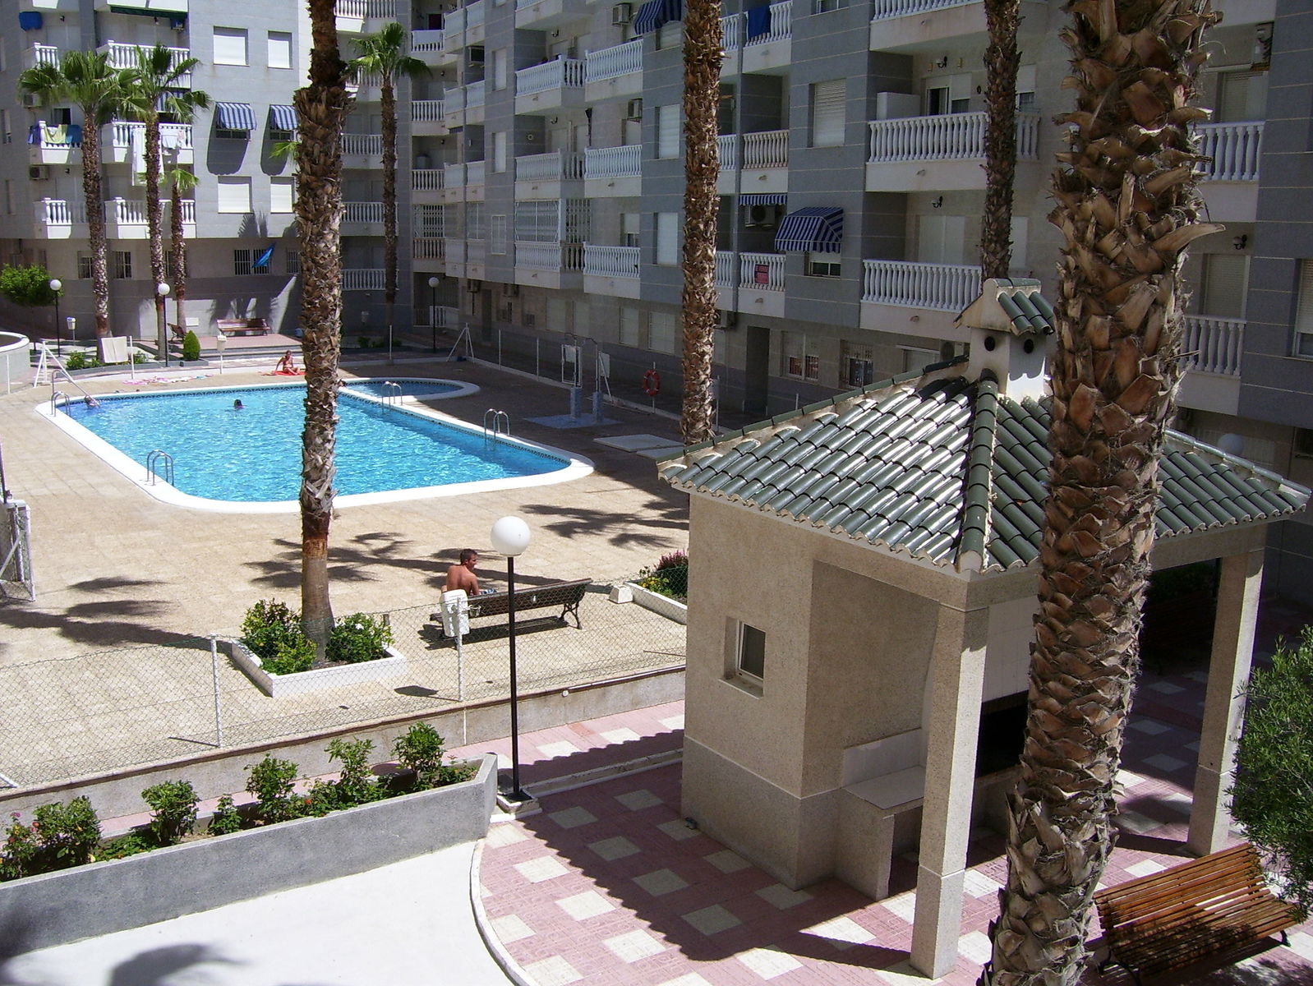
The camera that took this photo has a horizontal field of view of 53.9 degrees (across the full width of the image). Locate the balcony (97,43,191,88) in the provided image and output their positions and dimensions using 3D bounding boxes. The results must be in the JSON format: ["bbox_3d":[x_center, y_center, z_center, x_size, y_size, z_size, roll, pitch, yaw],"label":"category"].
[{"bbox_3d":[-20.069,-16.669,50.520,3.300,1.490,1.200,-6,13,-27],"label":"balcony"}]

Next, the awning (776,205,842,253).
[{"bbox_3d":[4.077,-7.107,34.771,0.760,1.170,1.900,-7,15,-35],"label":"awning"}]

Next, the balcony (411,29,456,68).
[{"bbox_3d":[-9.890,-19.534,57.057,1.691,1.520,1.300,-1,12,-6],"label":"balcony"}]

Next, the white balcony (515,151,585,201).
[{"bbox_3d":[-3.820,-11.504,47.030,1.200,1.580,3.250,-7,15,-35],"label":"white balcony"}]

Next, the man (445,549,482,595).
[{"bbox_3d":[-2.548,1.256,17.224,0.580,1.141,0.800,4,12,15],"label":"man"}]

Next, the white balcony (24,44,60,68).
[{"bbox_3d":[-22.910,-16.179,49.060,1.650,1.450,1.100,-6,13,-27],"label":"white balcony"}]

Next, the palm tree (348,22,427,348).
[{"bbox_3d":[-10.568,-12.076,51.002,3.100,12.490,3.100,-2,12,-11],"label":"palm tree"}]

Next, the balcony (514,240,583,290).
[{"bbox_3d":[-3.666,-8.076,45.823,1.250,1.460,4.229,-5,13,-27],"label":"balcony"}]

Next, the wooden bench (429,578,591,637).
[{"bbox_3d":[-1.932,1.534,17.242,2.000,0.740,0.700,-7,15,-33],"label":"wooden bench"}]

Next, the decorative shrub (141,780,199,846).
[{"bbox_3d":[-4.324,2.849,11.481,0.496,0.600,0.460,-6,14,-29],"label":"decorative shrub"}]

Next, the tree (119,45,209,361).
[{"bbox_3d":[-17.480,-10.201,45.868,3.200,10.892,3.200,-4,13,-20],"label":"tree"}]

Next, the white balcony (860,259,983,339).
[{"bbox_3d":[6.079,-4.106,27.354,1.270,1.460,4.060,-5,13,-27],"label":"white balcony"}]

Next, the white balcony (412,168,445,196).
[{"bbox_3d":[-10.074,-13.415,56.472,1.450,1.380,1.100,-6,13,-27],"label":"white balcony"}]

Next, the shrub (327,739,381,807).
[{"bbox_3d":[-2.869,2.654,12.290,0.493,0.600,0.458,-6,14,-29],"label":"shrub"}]

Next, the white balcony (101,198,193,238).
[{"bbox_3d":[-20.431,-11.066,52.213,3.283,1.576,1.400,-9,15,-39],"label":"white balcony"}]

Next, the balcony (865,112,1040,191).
[{"bbox_3d":[6.116,-6.989,26.735,1.270,1.480,4.060,-5,13,-27],"label":"balcony"}]

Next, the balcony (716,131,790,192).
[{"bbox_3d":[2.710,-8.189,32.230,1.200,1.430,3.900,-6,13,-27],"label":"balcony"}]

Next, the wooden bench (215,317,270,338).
[{"bbox_3d":[-16.328,-6.551,51.000,1.900,0.740,0.680,-7,15,-33],"label":"wooden bench"}]

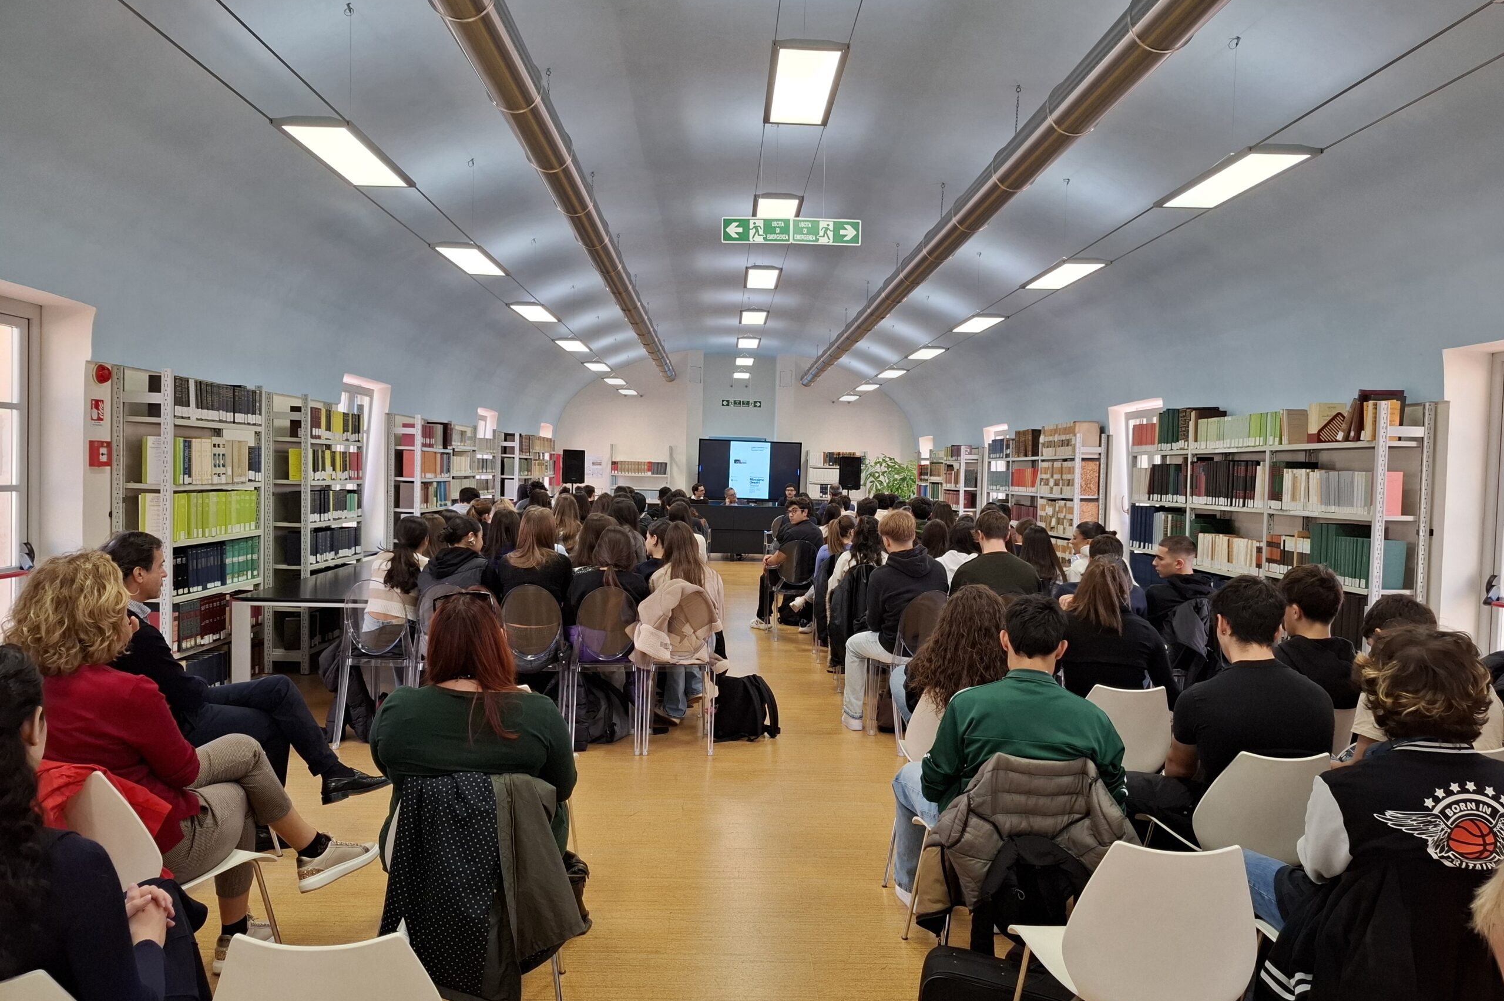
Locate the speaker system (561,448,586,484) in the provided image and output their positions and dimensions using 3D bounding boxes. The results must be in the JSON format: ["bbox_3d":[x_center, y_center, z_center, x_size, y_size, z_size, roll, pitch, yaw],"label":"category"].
[{"bbox_3d":[-3.206,-0.599,18.000,0.390,0.600,0.360,1,2,-2],"label":"speaker system"}]

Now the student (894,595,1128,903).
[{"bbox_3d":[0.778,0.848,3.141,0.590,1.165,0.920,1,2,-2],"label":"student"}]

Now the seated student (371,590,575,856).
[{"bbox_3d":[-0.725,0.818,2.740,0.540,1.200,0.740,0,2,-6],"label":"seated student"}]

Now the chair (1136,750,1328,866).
[{"bbox_3d":[1.433,1.061,2.977,0.530,0.775,0.520,1,2,-2],"label":"chair"}]

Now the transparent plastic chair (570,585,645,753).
[{"bbox_3d":[-0.770,0.889,5.487,0.390,0.890,0.520,1,2,-2],"label":"transparent plastic chair"}]

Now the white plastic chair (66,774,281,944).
[{"bbox_3d":[-1.617,1.045,2.651,0.540,0.770,0.540,3,2,31],"label":"white plastic chair"}]

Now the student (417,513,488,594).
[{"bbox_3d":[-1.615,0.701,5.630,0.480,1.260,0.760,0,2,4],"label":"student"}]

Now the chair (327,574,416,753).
[{"bbox_3d":[-2.010,0.884,5.600,0.390,0.895,0.520,0,2,7],"label":"chair"}]

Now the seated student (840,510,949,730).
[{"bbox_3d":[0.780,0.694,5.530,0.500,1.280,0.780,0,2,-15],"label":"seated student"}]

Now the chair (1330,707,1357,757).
[{"bbox_3d":[2.061,1.046,3.926,0.530,0.775,0.520,1,2,-2],"label":"chair"}]

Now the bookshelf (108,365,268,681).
[{"bbox_3d":[-3.252,0.285,5.830,0.300,1.985,1.130,1,2,-2],"label":"bookshelf"}]

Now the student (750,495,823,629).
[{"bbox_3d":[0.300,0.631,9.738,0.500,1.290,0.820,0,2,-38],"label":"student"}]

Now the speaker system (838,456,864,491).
[{"bbox_3d":[1.767,-0.487,18.000,0.390,0.600,0.360,1,2,-2],"label":"speaker system"}]

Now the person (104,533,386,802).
[{"bbox_3d":[-1.901,0.755,3.584,0.570,1.280,0.950,3,2,40],"label":"person"}]

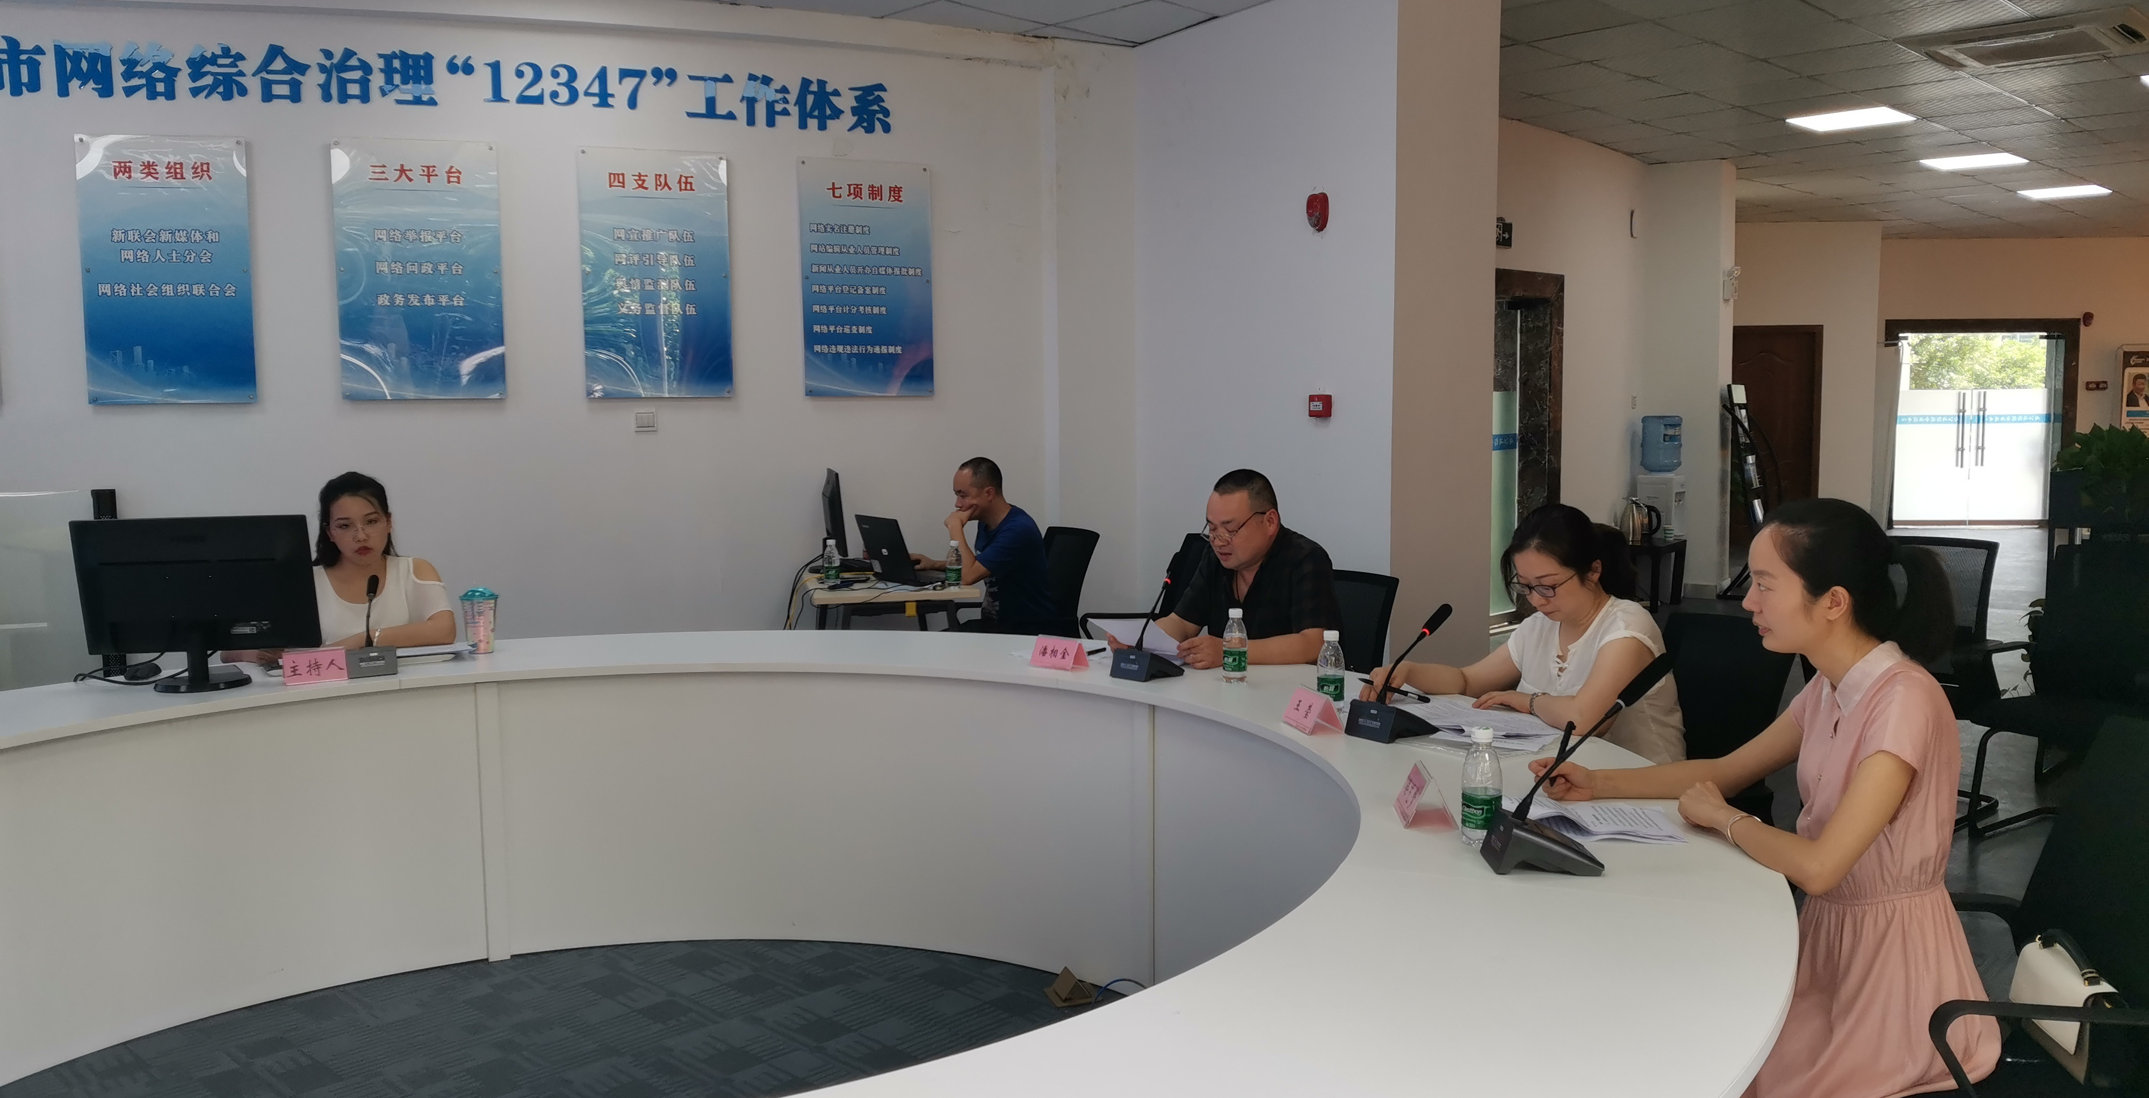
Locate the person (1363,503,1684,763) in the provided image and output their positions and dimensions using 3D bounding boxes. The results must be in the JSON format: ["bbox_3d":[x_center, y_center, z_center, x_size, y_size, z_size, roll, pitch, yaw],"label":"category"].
[{"bbox_3d":[1.050,0.496,3.390,0.680,1.180,0.500,-3,5,-23],"label":"person"}]

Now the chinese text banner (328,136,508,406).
[{"bbox_3d":[-2.527,-1.074,6.242,0.590,0.985,0.020,-2,5,-15],"label":"chinese text banner"}]

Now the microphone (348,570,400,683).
[{"bbox_3d":[-1.843,0.196,4.205,0.125,0.245,0.250,-4,6,-34],"label":"microphone"}]

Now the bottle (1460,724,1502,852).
[{"bbox_3d":[0.616,0.364,2.452,0.060,0.176,0.060,-1,5,0],"label":"bottle"}]

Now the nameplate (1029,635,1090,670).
[{"bbox_3d":[-0.038,0.273,4.305,0.150,0.082,0.078,4,7,38],"label":"nameplate"}]

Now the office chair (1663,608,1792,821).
[{"bbox_3d":[1.186,0.624,3.599,0.590,0.935,0.560,-2,5,-18],"label":"office chair"}]

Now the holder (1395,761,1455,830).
[{"bbox_3d":[0.580,0.402,2.673,0.083,0.082,0.146,0,5,3],"label":"holder"}]

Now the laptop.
[{"bbox_3d":[-0.615,-0.004,6.240,0.310,0.246,0.345,-3,6,-28],"label":"laptop"}]

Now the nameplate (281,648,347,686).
[{"bbox_3d":[-1.963,0.302,4.170,0.150,0.082,0.078,-3,6,-26],"label":"nameplate"}]

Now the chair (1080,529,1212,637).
[{"bbox_3d":[0.304,0.441,5.935,0.600,0.945,0.570,-3,6,-21],"label":"chair"}]

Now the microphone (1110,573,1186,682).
[{"bbox_3d":[0.188,0.178,4.075,0.110,0.285,0.180,4,7,39],"label":"microphone"}]

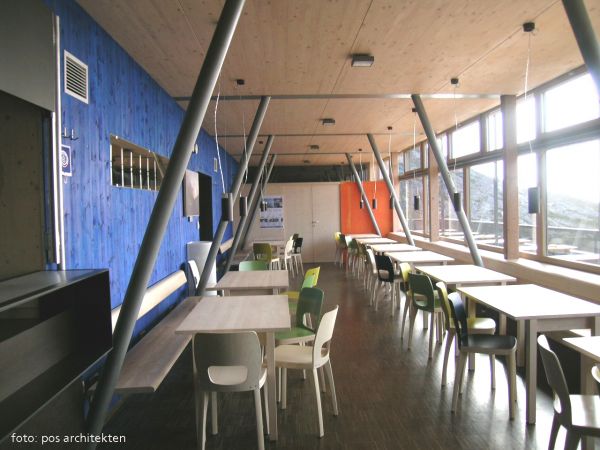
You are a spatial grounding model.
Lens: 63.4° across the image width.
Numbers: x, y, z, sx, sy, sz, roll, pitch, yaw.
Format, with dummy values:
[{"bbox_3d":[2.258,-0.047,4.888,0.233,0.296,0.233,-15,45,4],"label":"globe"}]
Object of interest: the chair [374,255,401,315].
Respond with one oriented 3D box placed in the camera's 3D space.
[{"bbox_3d":[1.322,0.806,6.699,0.450,0.790,0.405,-2,2,-27],"label":"chair"}]

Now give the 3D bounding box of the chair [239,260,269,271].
[{"bbox_3d":[-0.574,0.892,6.144,0.440,0.830,0.500,-1,2,-2],"label":"chair"}]

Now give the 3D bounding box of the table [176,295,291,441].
[{"bbox_3d":[-0.428,0.986,3.529,0.714,0.740,1.115,-1,2,-2],"label":"table"}]

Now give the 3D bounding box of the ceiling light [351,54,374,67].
[{"bbox_3d":[0.546,-1.421,4.214,0.171,0.051,0.163,-1,2,-2],"label":"ceiling light"}]

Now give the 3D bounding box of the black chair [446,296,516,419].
[{"bbox_3d":[1.319,0.927,3.513,0.450,0.790,0.405,0,2,20],"label":"black chair"}]

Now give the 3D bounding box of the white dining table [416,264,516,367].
[{"bbox_3d":[1.822,0.920,5.514,0.780,0.745,1.210,-1,2,-2],"label":"white dining table"}]

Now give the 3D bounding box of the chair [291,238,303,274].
[{"bbox_3d":[-0.160,0.710,10.586,0.500,0.830,0.440,-2,2,-23],"label":"chair"}]

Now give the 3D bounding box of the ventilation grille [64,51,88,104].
[{"bbox_3d":[-1.339,-0.881,2.922,0.025,0.245,0.340,-1,2,-2],"label":"ventilation grille"}]

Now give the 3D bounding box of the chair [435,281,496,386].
[{"bbox_3d":[1.367,0.905,4.047,0.450,0.790,0.405,-1,2,16],"label":"chair"}]

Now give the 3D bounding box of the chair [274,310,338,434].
[{"bbox_3d":[0.006,0.960,3.322,0.450,0.790,0.405,0,2,20],"label":"chair"}]

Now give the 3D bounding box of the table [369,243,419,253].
[{"bbox_3d":[1.708,0.789,8.873,0.780,0.745,1.210,-1,2,-2],"label":"table"}]

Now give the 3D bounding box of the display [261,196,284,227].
[{"bbox_3d":[-0.716,-0.323,12.429,0.584,0.850,0.030,-1,2,-2],"label":"display"}]

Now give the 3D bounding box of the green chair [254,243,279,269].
[{"bbox_3d":[-0.612,0.745,9.372,0.405,0.790,0.450,0,2,25],"label":"green chair"}]

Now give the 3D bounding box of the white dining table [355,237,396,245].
[{"bbox_3d":[1.646,0.718,10.684,0.780,0.745,1.210,-1,2,-2],"label":"white dining table"}]

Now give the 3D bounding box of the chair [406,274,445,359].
[{"bbox_3d":[1.391,0.905,5.009,0.500,0.830,0.440,-2,2,-25],"label":"chair"}]

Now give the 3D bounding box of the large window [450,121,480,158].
[{"bbox_3d":[2.596,-1.315,7.668,0.070,0.453,1.257,-1,2,-2],"label":"large window"}]

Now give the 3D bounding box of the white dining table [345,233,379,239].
[{"bbox_3d":[1.595,0.660,12.181,0.780,0.745,1.210,-1,2,-2],"label":"white dining table"}]

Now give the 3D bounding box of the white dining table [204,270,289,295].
[{"bbox_3d":[-0.534,0.962,5.436,0.780,0.745,1.210,-1,2,-2],"label":"white dining table"}]

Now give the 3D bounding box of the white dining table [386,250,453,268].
[{"bbox_3d":[1.759,0.847,7.376,0.780,0.745,1.210,-1,2,-2],"label":"white dining table"}]

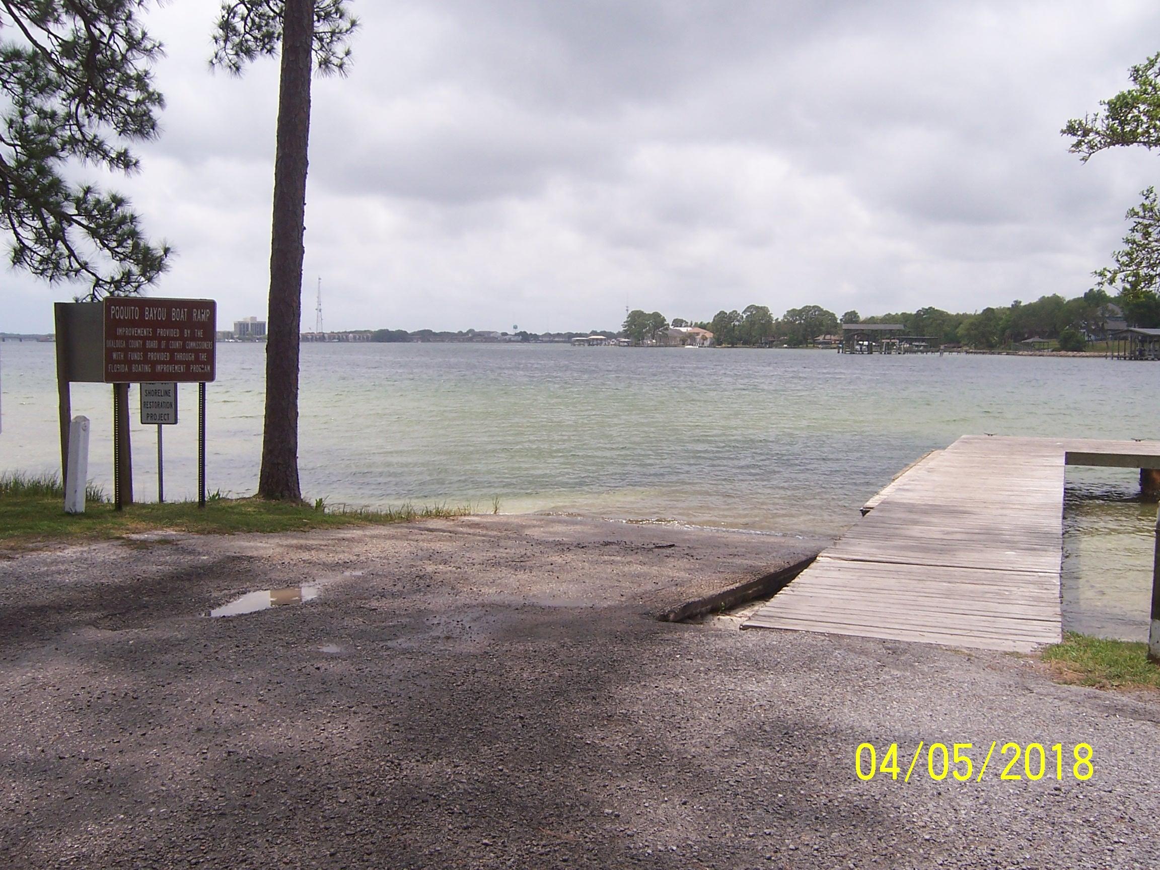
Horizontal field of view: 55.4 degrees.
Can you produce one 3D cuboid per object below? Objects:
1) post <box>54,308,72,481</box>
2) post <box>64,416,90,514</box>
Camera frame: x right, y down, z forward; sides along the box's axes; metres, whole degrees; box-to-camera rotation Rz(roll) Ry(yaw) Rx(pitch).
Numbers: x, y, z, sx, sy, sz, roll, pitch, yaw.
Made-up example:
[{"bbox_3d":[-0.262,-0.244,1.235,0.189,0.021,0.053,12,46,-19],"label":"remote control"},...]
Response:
[{"bbox_3d":[-5.878,-0.368,12.649,0.110,2.250,0.110,-1,5,0],"label":"post"},{"bbox_3d":[-5.254,0.311,11.576,0.134,1.000,0.134,5,3,15],"label":"post"}]

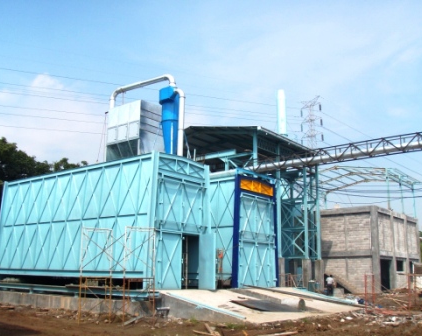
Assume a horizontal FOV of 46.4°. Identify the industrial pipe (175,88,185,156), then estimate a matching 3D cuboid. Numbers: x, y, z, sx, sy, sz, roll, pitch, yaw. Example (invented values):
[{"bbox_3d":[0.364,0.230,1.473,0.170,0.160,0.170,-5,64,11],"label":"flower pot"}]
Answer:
[{"bbox_3d":[-1.569,-2.147,25.850,0.500,4.200,0.300,-9,-16,39],"label":"industrial pipe"}]

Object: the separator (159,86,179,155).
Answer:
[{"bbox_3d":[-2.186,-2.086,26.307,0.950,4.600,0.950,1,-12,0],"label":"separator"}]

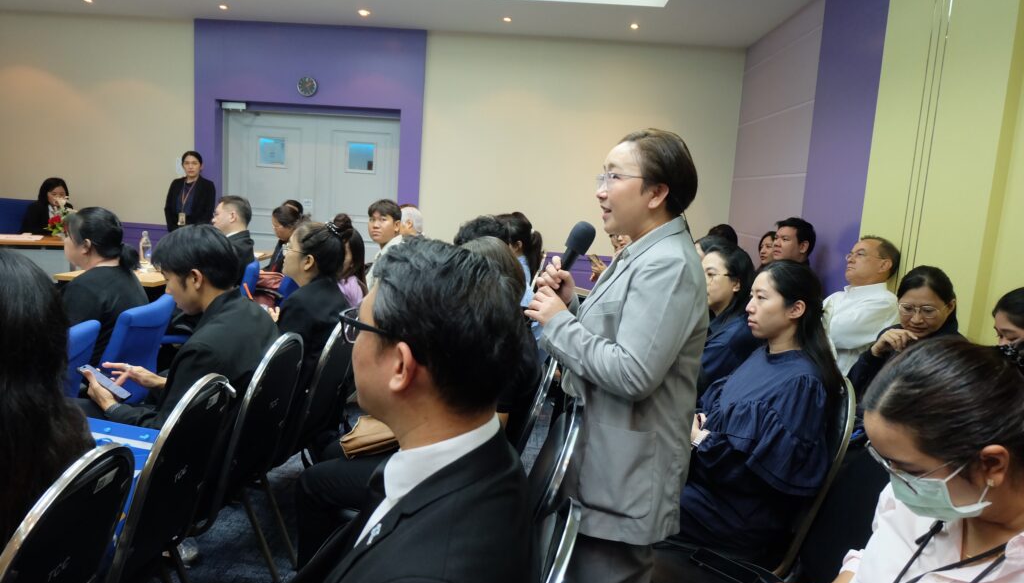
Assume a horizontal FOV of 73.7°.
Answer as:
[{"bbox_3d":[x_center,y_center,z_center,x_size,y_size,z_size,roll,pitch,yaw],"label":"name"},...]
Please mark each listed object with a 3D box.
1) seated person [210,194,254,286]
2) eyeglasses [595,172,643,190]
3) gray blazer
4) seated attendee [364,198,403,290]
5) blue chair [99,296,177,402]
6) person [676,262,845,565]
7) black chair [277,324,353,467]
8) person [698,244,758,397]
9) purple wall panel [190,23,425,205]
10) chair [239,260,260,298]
[{"bbox_3d":[-1.942,0.057,4.172,0.780,1.292,0.500,2,8,-13],"label":"seated person"},{"bbox_3d":[0.268,-0.241,1.528,0.145,0.045,0.142,1,8,-17],"label":"eyeglasses"},{"bbox_3d":[0.232,0.191,1.502,0.370,0.740,0.450,3,8,-5],"label":"gray blazer"},{"bbox_3d":[-0.889,0.165,3.686,0.720,1.320,0.500,1,8,-14],"label":"seated attendee"},{"bbox_3d":[-1.700,0.476,2.677,0.600,0.900,0.560,3,8,-1],"label":"blue chair"},{"bbox_3d":[0.600,0.520,2.067,0.680,1.250,0.500,3,8,1],"label":"person"},{"bbox_3d":[-0.971,0.506,2.657,0.560,0.930,0.450,4,8,2],"label":"black chair"},{"bbox_3d":[0.618,0.433,2.724,0.800,1.254,0.500,2,8,-8],"label":"person"},{"bbox_3d":[-1.948,-1.063,6.568,2.175,2.853,0.120,4,8,2],"label":"purple wall panel"},{"bbox_3d":[-1.898,0.257,4.156,0.600,0.907,0.580,2,8,-13],"label":"chair"}]

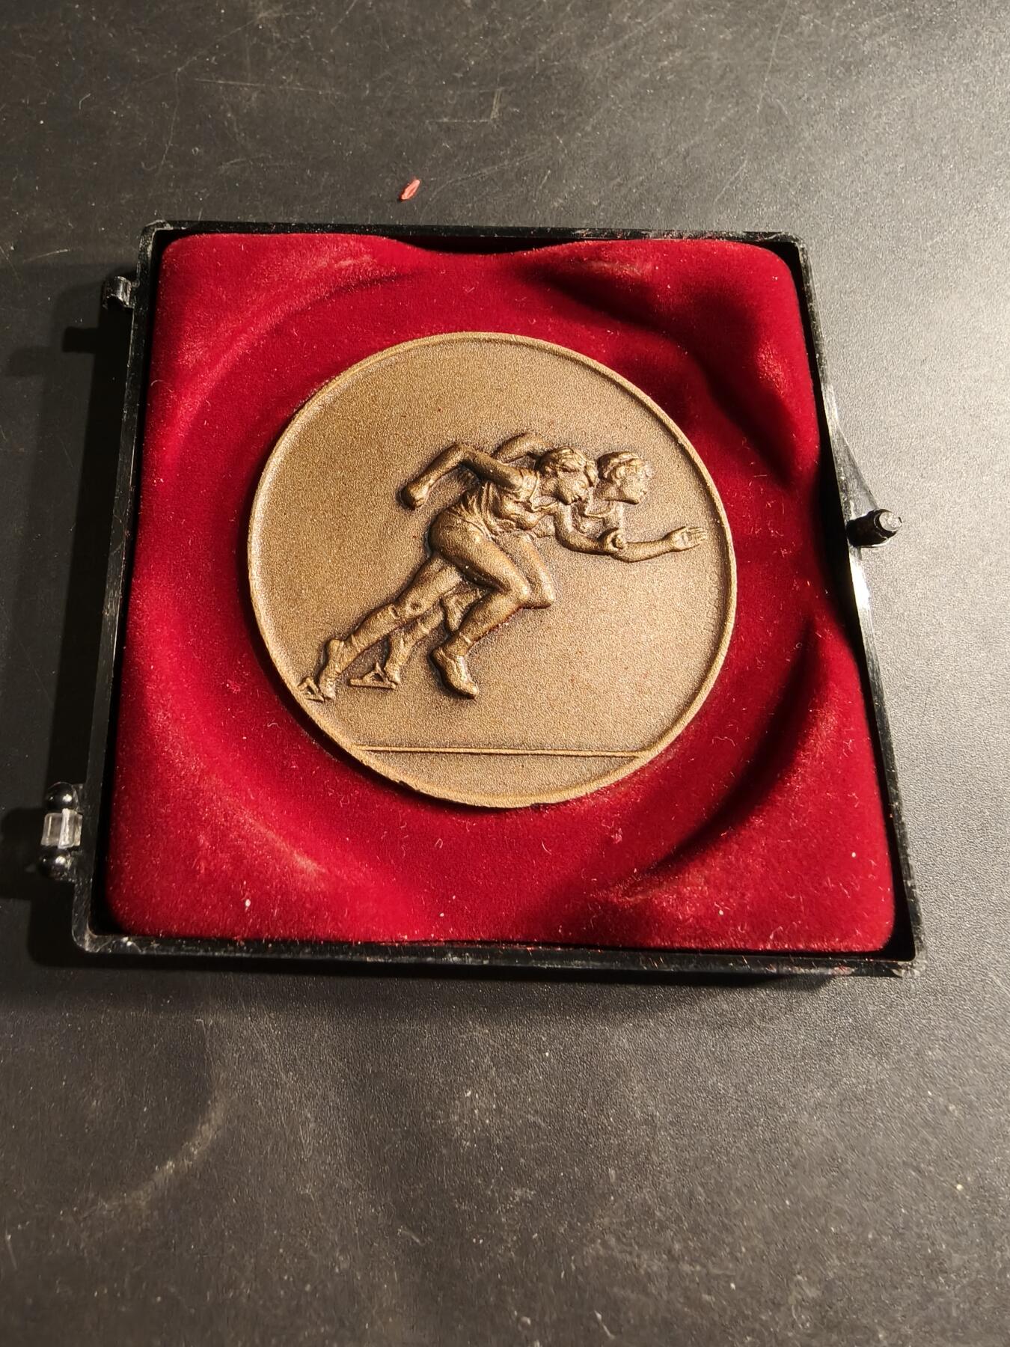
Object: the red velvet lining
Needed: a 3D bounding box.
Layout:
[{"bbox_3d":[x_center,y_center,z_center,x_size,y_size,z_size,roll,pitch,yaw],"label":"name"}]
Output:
[{"bbox_3d":[-0.001,-0.013,0.113,0.086,0.010,0.088,1,73,-2],"label":"red velvet lining"}]

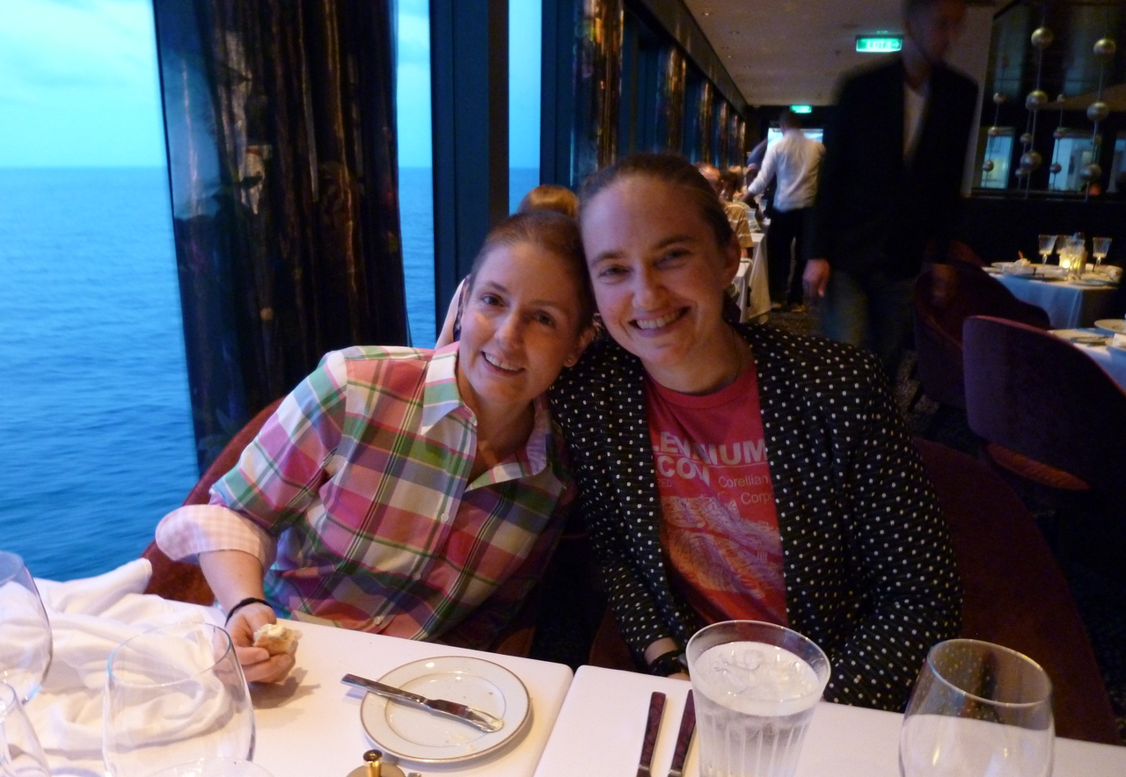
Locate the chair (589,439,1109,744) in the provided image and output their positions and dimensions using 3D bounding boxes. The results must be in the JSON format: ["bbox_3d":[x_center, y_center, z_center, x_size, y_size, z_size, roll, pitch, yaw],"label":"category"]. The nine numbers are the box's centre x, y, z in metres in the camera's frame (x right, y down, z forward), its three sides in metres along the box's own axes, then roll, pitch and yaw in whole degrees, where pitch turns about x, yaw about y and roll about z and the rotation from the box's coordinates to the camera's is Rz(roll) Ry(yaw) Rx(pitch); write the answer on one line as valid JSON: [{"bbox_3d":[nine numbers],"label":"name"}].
[{"bbox_3d":[0.410,0.514,1.258,0.640,0.780,0.630,4,16,13],"label":"chair"}]

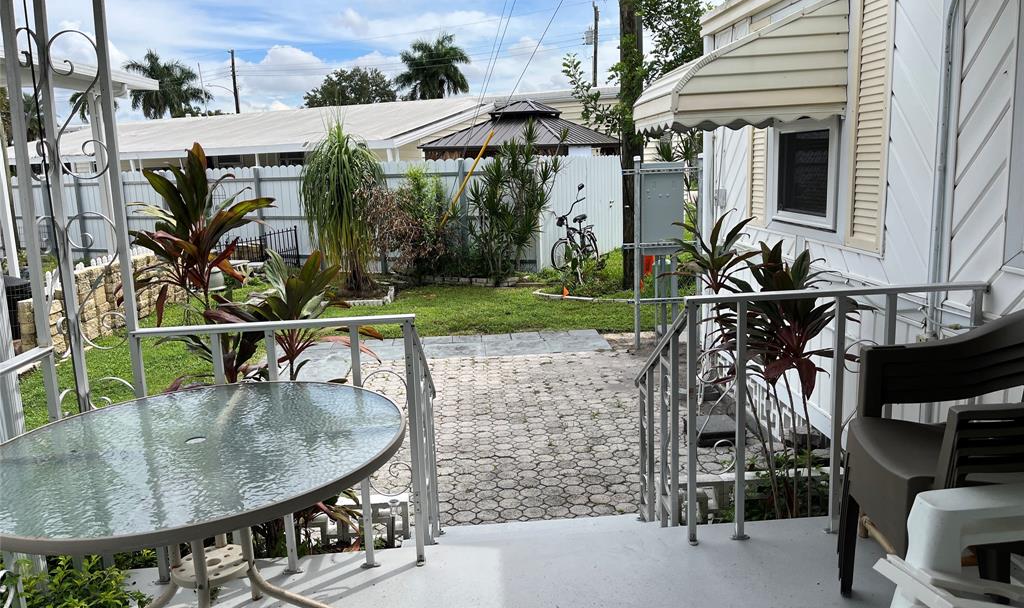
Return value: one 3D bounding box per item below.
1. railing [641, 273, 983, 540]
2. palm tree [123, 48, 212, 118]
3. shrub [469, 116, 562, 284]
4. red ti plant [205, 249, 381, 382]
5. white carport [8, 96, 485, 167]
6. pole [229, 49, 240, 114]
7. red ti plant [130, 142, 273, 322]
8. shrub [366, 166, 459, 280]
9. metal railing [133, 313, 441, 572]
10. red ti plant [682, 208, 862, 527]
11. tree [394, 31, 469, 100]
[{"bbox_3d":[1.147,0.444,3.193,1.130,1.160,0.820,-3,11,-4],"label":"railing"},{"bbox_3d":[-17.644,-8.995,40.073,4.528,8.268,4.528,-3,10,-3],"label":"palm tree"},{"bbox_3d":[0.011,-1.624,11.949,1.500,2.480,1.400,-3,11,-4],"label":"shrub"},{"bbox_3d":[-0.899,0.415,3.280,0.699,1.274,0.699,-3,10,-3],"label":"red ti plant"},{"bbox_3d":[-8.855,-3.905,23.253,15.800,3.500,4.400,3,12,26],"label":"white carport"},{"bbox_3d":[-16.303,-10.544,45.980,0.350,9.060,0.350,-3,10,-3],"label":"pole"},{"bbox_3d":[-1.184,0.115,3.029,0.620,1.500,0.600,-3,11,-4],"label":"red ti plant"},{"bbox_3d":[-1.550,-1.269,11.996,1.425,1.722,1.283,-3,10,-3],"label":"shrub"},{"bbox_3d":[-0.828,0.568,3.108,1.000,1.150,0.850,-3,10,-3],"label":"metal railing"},{"bbox_3d":[1.074,0.346,3.353,0.870,1.500,0.750,-3,11,-4],"label":"red ti plant"},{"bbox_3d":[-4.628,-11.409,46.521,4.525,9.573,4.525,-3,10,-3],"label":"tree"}]

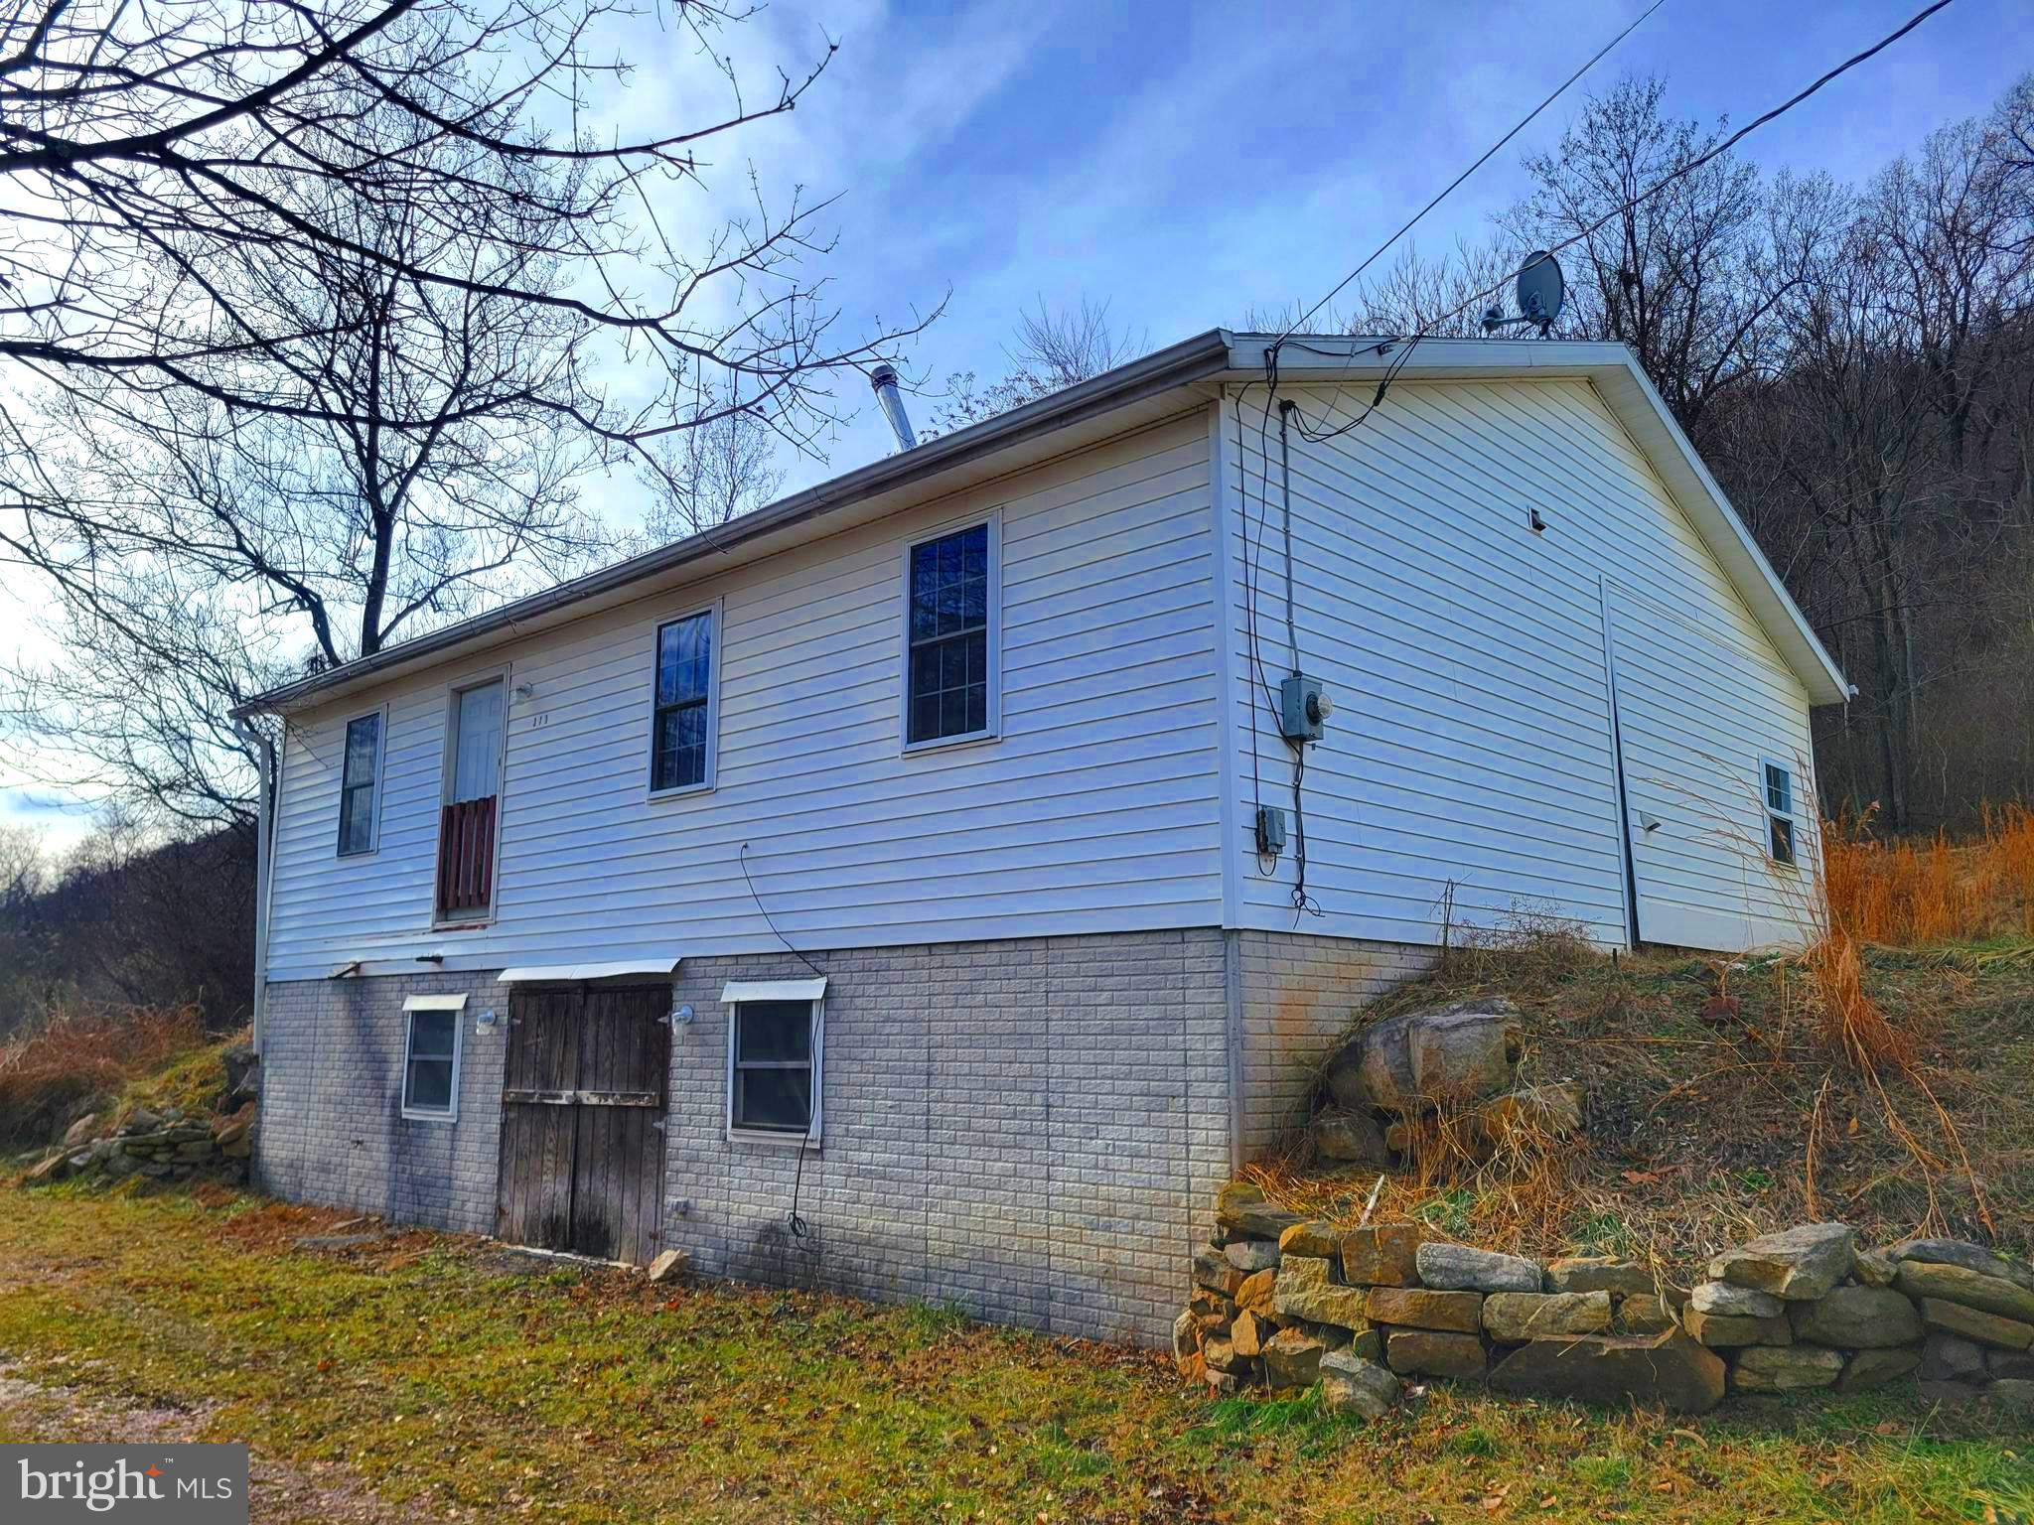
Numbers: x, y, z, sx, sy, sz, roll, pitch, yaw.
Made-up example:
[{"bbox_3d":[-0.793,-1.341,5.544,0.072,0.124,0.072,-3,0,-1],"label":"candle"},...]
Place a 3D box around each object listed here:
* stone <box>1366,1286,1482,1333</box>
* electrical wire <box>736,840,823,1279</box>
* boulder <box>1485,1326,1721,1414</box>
[{"bbox_3d":[1.757,2.362,6.600,0.482,0.176,0.300,-3,-11,18],"label":"stone"},{"bbox_3d":[-1.560,1.792,9.725,0.950,2.680,0.140,-9,-14,42],"label":"electrical wire"},{"bbox_3d":[2.445,2.528,6.360,0.943,0.288,0.420,-4,-11,24],"label":"boulder"}]

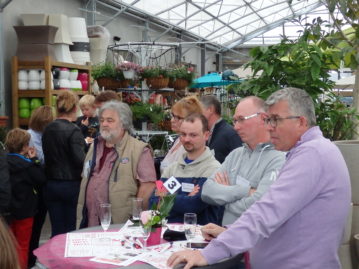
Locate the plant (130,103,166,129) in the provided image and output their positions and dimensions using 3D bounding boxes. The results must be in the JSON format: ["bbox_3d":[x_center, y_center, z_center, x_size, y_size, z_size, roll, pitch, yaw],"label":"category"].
[{"bbox_3d":[-0.354,-0.210,6.198,0.380,0.280,0.340,0,3,0],"label":"plant"}]

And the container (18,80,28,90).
[{"bbox_3d":[-1.916,-0.602,6.876,0.122,0.120,0.122,0,3,0],"label":"container"}]

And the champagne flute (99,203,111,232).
[{"bbox_3d":[-0.301,0.345,2.244,0.046,0.150,0.046,0,3,0],"label":"champagne flute"}]

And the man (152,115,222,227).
[{"bbox_3d":[0.056,0.691,3.197,0.500,1.620,0.360,2,4,30],"label":"man"}]

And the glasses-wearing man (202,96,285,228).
[{"bbox_3d":[0.356,0.655,2.894,0.360,1.700,0.520,-3,5,-44],"label":"glasses-wearing man"}]

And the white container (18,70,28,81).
[{"bbox_3d":[-1.914,-0.724,6.869,0.122,0.120,0.122,0,3,0],"label":"white container"}]

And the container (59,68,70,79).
[{"bbox_3d":[-1.462,-0.775,7.117,0.145,0.125,0.145,0,3,0],"label":"container"}]

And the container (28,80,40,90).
[{"bbox_3d":[-1.781,-0.602,6.876,0.130,0.122,0.130,0,3,0],"label":"container"}]

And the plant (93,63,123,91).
[{"bbox_3d":[-0.827,-0.670,6.472,0.360,0.310,0.340,0,3,0],"label":"plant"}]

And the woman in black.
[{"bbox_3d":[-1.017,0.465,4.936,0.440,1.700,0.300,2,4,25],"label":"woman in black"}]

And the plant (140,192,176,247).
[{"bbox_3d":[-0.082,0.330,2.173,0.135,0.200,0.125,0,3,0],"label":"plant"}]

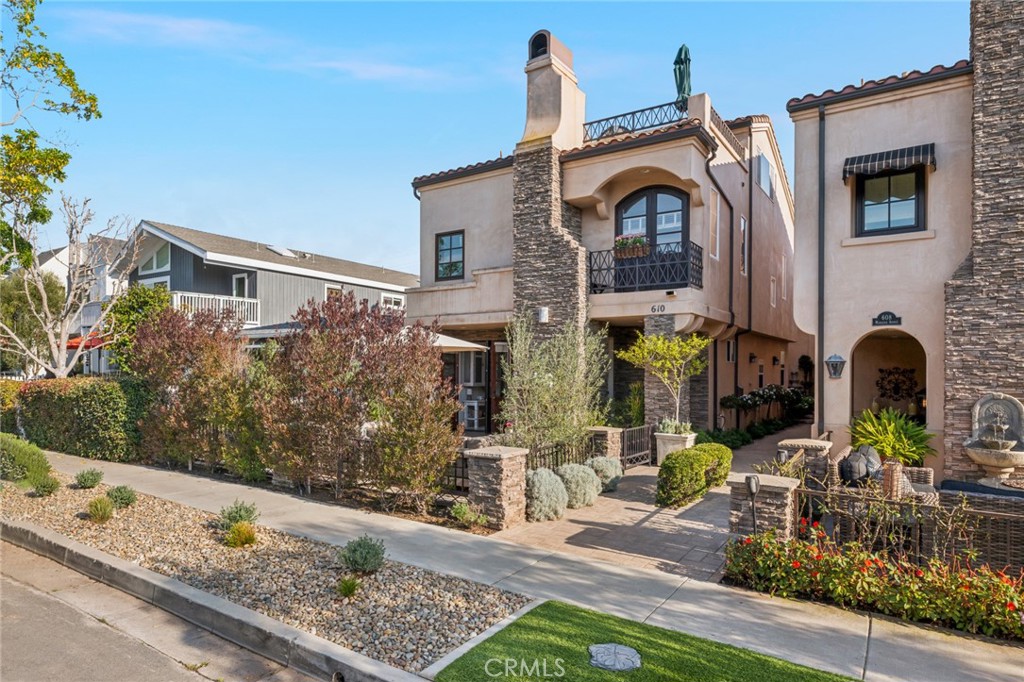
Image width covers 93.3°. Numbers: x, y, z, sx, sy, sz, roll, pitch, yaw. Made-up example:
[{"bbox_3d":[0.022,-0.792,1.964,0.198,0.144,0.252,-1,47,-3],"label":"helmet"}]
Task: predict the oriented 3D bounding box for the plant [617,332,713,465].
[{"bbox_3d":[3.334,1.225,10.551,1.850,2.850,1.750,-1,-2,33],"label":"plant"}]

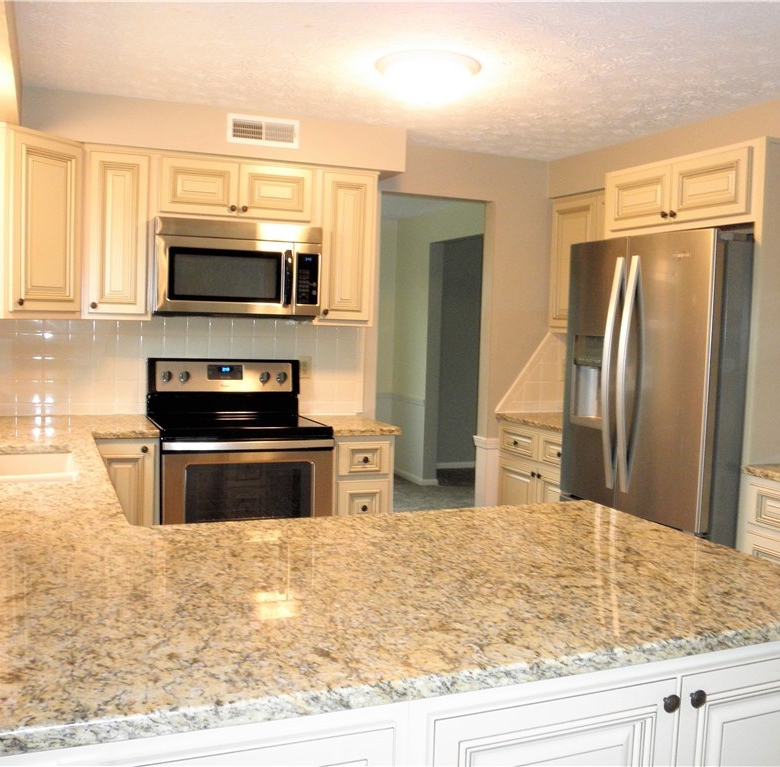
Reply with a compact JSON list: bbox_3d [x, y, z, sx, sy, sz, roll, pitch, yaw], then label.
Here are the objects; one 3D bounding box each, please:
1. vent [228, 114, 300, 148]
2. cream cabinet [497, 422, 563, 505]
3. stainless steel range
[{"bbox_3d":[-0.588,-1.186,3.894,0.342,0.133,0.030,0,5,-23],"label":"vent"},{"bbox_3d":[1.061,0.670,4.627,0.610,0.877,0.820,0,5,-23],"label":"cream cabinet"},{"bbox_3d":[-0.726,0.501,3.940,0.763,1.198,0.650,0,5,-23],"label":"stainless steel range"}]

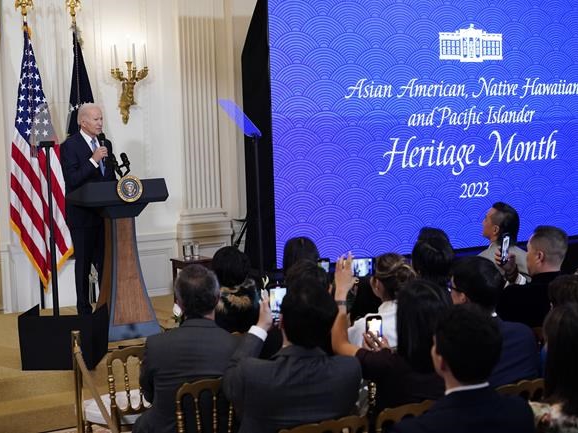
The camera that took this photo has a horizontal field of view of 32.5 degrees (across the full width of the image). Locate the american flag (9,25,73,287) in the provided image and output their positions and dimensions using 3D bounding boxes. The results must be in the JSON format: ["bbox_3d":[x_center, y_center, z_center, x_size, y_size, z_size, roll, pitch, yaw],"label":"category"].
[{"bbox_3d":[-2.267,-0.556,9.056,0.540,2.400,0.290,-4,5,-32],"label":"american flag"}]

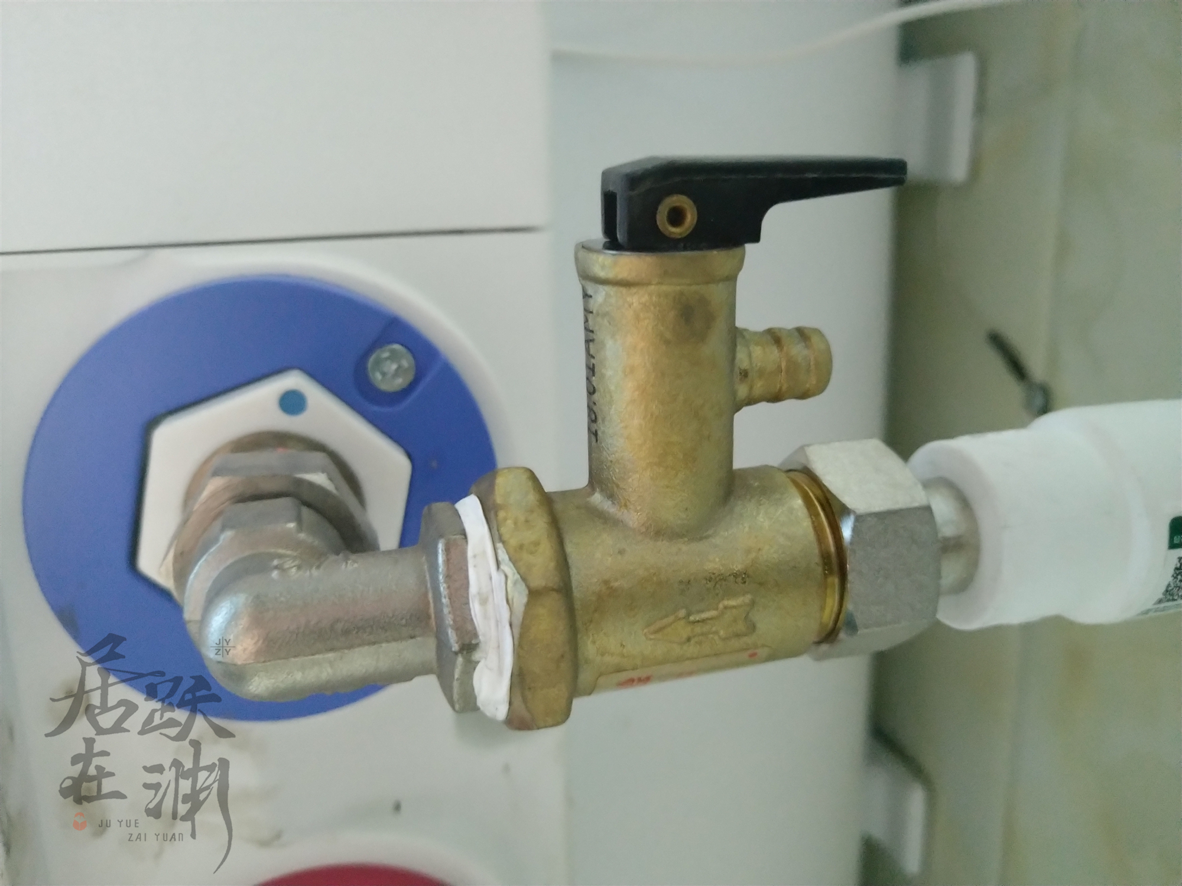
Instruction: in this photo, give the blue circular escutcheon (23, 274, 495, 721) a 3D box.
[{"bbox_3d":[-0.053,0.010,0.155,0.075,0.075,0.007,-5,10,-16],"label":"blue circular escutcheon"}]

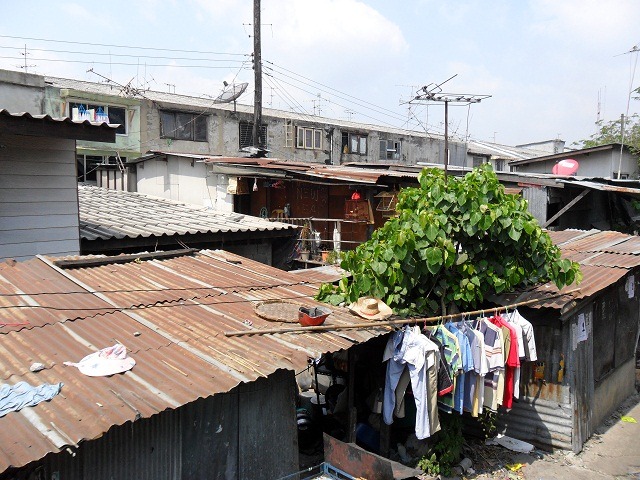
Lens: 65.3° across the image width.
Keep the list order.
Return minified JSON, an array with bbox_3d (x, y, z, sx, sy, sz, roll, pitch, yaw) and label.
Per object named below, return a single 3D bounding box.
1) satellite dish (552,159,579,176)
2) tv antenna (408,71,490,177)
[{"bbox_3d":[6.505,-1.877,13.200,0.550,0.660,0.750,-3,5,-37],"label":"satellite dish"},{"bbox_3d":[2.299,-2.001,9.000,1.400,2.000,1.100,-2,5,-20],"label":"tv antenna"}]

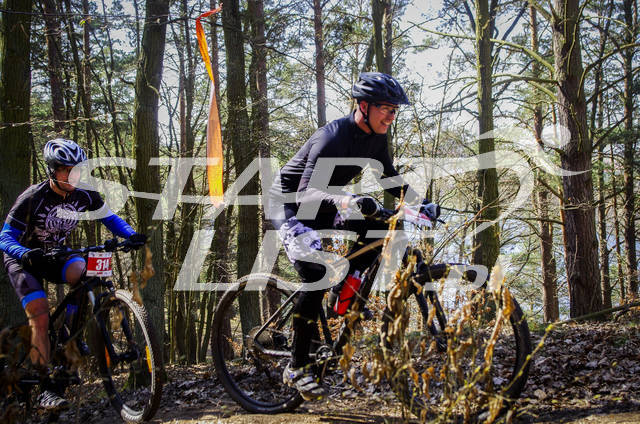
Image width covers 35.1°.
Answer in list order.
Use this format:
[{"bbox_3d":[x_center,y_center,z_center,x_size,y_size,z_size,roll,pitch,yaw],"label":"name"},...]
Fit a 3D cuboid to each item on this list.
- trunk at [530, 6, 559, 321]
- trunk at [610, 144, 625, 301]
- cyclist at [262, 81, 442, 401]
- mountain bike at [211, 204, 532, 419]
[{"bbox_3d":[3.544,-0.767,16.000,0.200,4.970,0.200,-3,0,17],"label":"trunk"},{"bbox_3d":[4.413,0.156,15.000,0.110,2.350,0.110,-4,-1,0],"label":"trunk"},{"bbox_3d":[0.150,0.120,5.020,0.820,1.600,0.680,-4,-1,33],"label":"cyclist"},{"bbox_3d":[0.172,0.500,5.010,1.820,1.030,0.680,-4,-1,33],"label":"mountain bike"}]

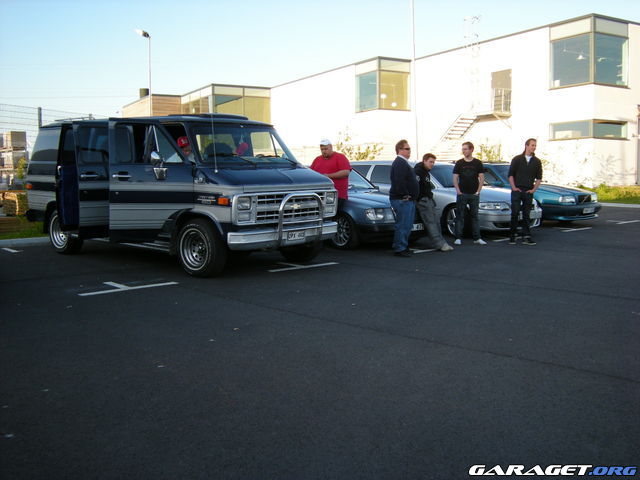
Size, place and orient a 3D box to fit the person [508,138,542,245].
[{"bbox_3d":[3.555,-0.837,12.151,0.550,1.800,0.360,0,6,-2],"label":"person"}]

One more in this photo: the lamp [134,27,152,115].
[{"bbox_3d":[-6.755,-4.829,26.629,0.800,6.350,0.280,-4,8,-35],"label":"lamp"}]

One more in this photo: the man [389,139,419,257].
[{"bbox_3d":[1.274,-0.634,10.515,0.420,1.750,0.540,2,7,16],"label":"man"}]

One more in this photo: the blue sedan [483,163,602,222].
[{"bbox_3d":[4.228,-1.155,16.618,1.770,1.430,4.660,-4,8,-35],"label":"blue sedan"}]

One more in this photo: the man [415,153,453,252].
[{"bbox_3d":[1.834,-0.615,11.221,0.600,1.550,0.500,4,8,32],"label":"man"}]

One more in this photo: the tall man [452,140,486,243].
[{"bbox_3d":[2.565,-0.817,12.104,0.530,1.760,0.340,1,7,5],"label":"tall man"}]

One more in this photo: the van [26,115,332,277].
[{"bbox_3d":[-2.229,-0.787,10.266,5.050,2.060,2.060,6,9,42],"label":"van"}]

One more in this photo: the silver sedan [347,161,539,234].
[{"bbox_3d":[2.218,-0.928,14.303,1.810,1.480,4.700,-4,8,-35],"label":"silver sedan"}]

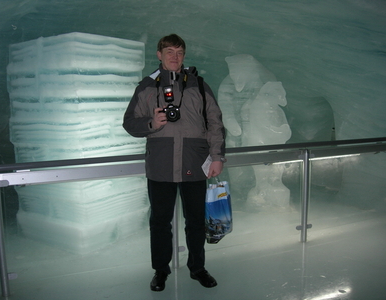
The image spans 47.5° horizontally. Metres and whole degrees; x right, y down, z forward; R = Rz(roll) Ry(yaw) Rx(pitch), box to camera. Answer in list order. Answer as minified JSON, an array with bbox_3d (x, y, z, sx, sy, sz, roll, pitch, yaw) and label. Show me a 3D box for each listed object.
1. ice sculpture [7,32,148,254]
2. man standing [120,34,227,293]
[{"bbox_3d":[-1.066,-0.089,4.267,0.910,1.870,0.870,6,11,35],"label":"ice sculpture"},{"bbox_3d":[-0.135,0.099,3.187,0.740,1.800,0.480,-1,9,-4],"label":"man standing"}]

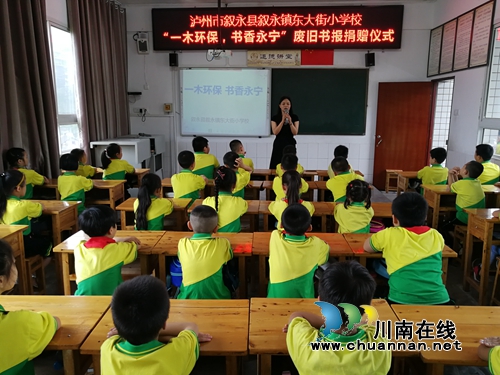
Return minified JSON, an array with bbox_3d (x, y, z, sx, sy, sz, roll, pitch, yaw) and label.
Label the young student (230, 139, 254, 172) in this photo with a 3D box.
[{"bbox_3d":[-0.048,-0.034,5.120,0.370,1.200,0.580,4,12,16],"label":"young student"}]

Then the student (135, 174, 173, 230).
[{"bbox_3d":[-0.726,0.383,3.352,0.360,1.072,0.580,4,12,16],"label":"student"}]

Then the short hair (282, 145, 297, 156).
[{"bbox_3d":[0.488,-0.439,4.879,0.155,0.170,0.180,0,11,1],"label":"short hair"}]

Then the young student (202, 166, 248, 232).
[{"bbox_3d":[-0.164,0.359,3.340,0.380,1.129,0.580,2,11,7],"label":"young student"}]

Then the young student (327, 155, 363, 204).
[{"bbox_3d":[0.993,0.199,4.149,0.400,1.080,0.500,0,11,1],"label":"young student"}]

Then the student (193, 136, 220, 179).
[{"bbox_3d":[-0.501,-0.054,5.118,0.380,1.234,0.600,3,12,13],"label":"student"}]

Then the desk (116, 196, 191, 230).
[{"bbox_3d":[-0.841,0.494,3.592,0.600,0.710,0.390,0,11,1],"label":"desk"}]

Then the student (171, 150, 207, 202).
[{"bbox_3d":[-0.610,0.118,4.458,0.380,1.089,0.560,3,12,11],"label":"student"}]

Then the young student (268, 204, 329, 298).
[{"bbox_3d":[0.269,0.576,2.403,0.370,1.007,0.560,1,11,5],"label":"young student"}]

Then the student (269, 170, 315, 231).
[{"bbox_3d":[0.333,0.362,3.352,0.380,1.055,0.560,1,11,2],"label":"student"}]

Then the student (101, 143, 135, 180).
[{"bbox_3d":[-1.684,-0.055,5.283,0.370,1.093,0.560,2,11,9],"label":"student"}]

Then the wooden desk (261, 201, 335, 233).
[{"bbox_3d":[0.388,0.509,3.549,0.601,0.690,0.391,1,11,2],"label":"wooden desk"}]

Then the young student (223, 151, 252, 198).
[{"bbox_3d":[-0.128,0.127,4.448,0.380,1.083,0.560,2,11,6],"label":"young student"}]

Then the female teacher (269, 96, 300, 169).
[{"bbox_3d":[0.505,-0.508,5.906,0.440,1.680,0.360,1,11,4],"label":"female teacher"}]

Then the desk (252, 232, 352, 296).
[{"bbox_3d":[0.322,0.702,2.573,0.600,0.710,0.390,0,11,1],"label":"desk"}]

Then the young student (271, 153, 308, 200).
[{"bbox_3d":[0.437,0.144,4.435,0.380,1.061,0.560,1,11,2],"label":"young student"}]

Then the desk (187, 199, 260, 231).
[{"bbox_3d":[-0.221,0.517,3.571,0.600,0.727,0.400,1,11,1],"label":"desk"}]

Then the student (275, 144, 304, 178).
[{"bbox_3d":[0.513,0.000,5.115,0.360,1.142,0.570,1,11,1],"label":"student"}]

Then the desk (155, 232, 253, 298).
[{"bbox_3d":[-0.278,0.698,2.586,0.600,0.710,0.390,0,11,1],"label":"desk"}]

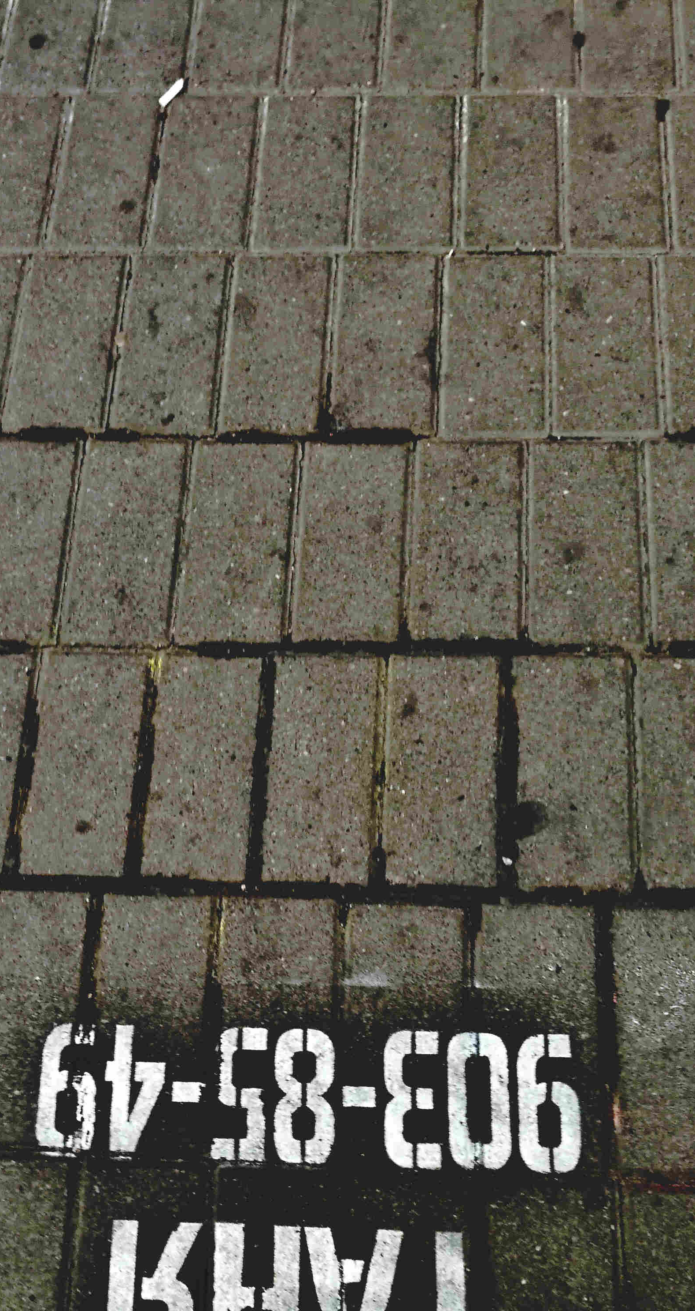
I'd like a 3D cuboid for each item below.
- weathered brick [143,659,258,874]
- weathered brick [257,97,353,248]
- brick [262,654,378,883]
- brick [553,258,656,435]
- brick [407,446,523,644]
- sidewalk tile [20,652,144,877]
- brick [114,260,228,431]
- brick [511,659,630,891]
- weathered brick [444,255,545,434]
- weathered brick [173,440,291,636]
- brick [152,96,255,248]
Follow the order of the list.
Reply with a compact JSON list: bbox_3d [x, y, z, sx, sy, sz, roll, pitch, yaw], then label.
[{"bbox_3d":[-0.122,0.103,1.179,0.097,0.060,0.198,1,68,5],"label":"weathered brick"},{"bbox_3d":[-0.039,-0.475,1.398,0.098,0.060,0.199,1,67,5],"label":"weathered brick"},{"bbox_3d":[-0.017,0.101,1.160,0.098,0.060,0.199,0,69,6],"label":"brick"},{"bbox_3d":[0.242,-0.284,1.308,0.097,0.060,0.198,1,68,5],"label":"brick"},{"bbox_3d":[0.107,-0.092,1.221,0.098,0.060,0.199,1,68,6],"label":"brick"},{"bbox_3d":[-0.220,0.100,1.181,0.098,0.060,0.199,0,70,6],"label":"sidewalk tile"},{"bbox_3d":[-0.173,-0.299,1.378,0.099,0.060,0.200,1,69,4],"label":"brick"},{"bbox_3d":[0.187,0.103,1.137,0.098,0.060,0.199,0,69,6],"label":"brick"},{"bbox_3d":[0.147,-0.294,1.358,0.099,0.060,0.200,1,69,4],"label":"weathered brick"},{"bbox_3d":[-0.098,-0.094,1.257,0.097,0.060,0.198,1,68,5],"label":"weathered brick"},{"bbox_3d":[-0.144,-0.484,1.418,0.097,0.060,0.198,1,68,5],"label":"brick"}]

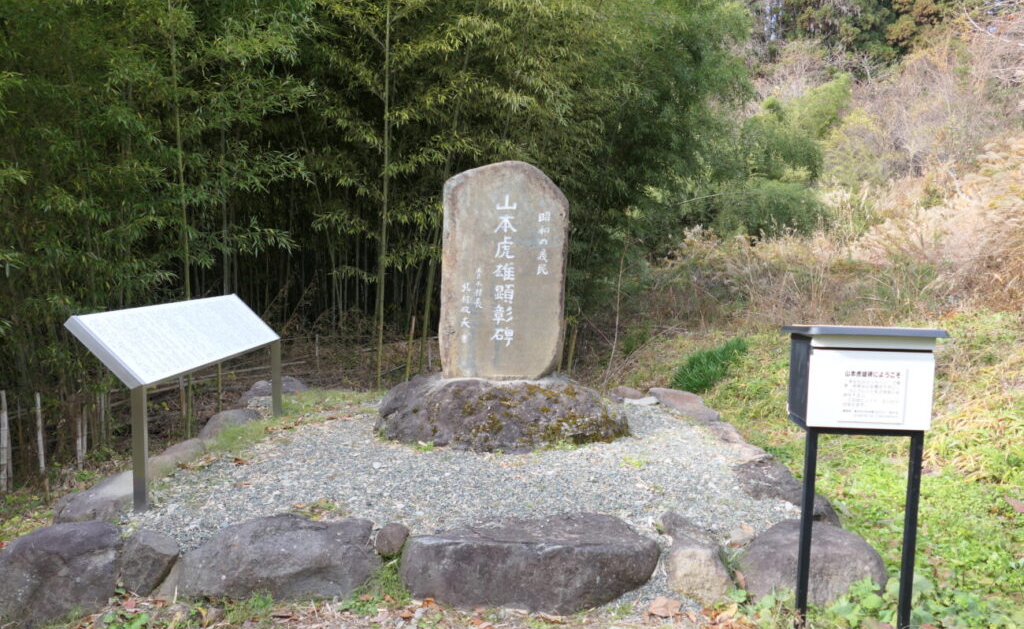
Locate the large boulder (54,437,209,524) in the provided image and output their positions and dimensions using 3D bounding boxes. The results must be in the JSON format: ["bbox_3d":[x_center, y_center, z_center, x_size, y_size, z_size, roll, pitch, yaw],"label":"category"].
[{"bbox_3d":[-2.225,0.989,4.432,0.500,0.230,1.250,1,5,8],"label":"large boulder"}]

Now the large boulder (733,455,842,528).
[{"bbox_3d":[1.595,1.032,4.102,0.430,0.240,0.880,-1,5,-12],"label":"large boulder"}]

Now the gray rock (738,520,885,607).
[{"bbox_3d":[1.404,1.118,3.377,0.660,0.290,0.480,0,5,0],"label":"gray rock"}]

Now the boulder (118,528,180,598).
[{"bbox_3d":[-1.706,1.140,3.340,0.270,0.220,0.330,-1,5,-10],"label":"boulder"}]

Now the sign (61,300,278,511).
[{"bbox_3d":[-2.109,0.444,4.763,0.396,1.041,2.035,0,5,2],"label":"sign"}]

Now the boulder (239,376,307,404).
[{"bbox_3d":[-2.304,0.745,7.040,0.620,0.290,0.500,-1,5,-20],"label":"boulder"}]

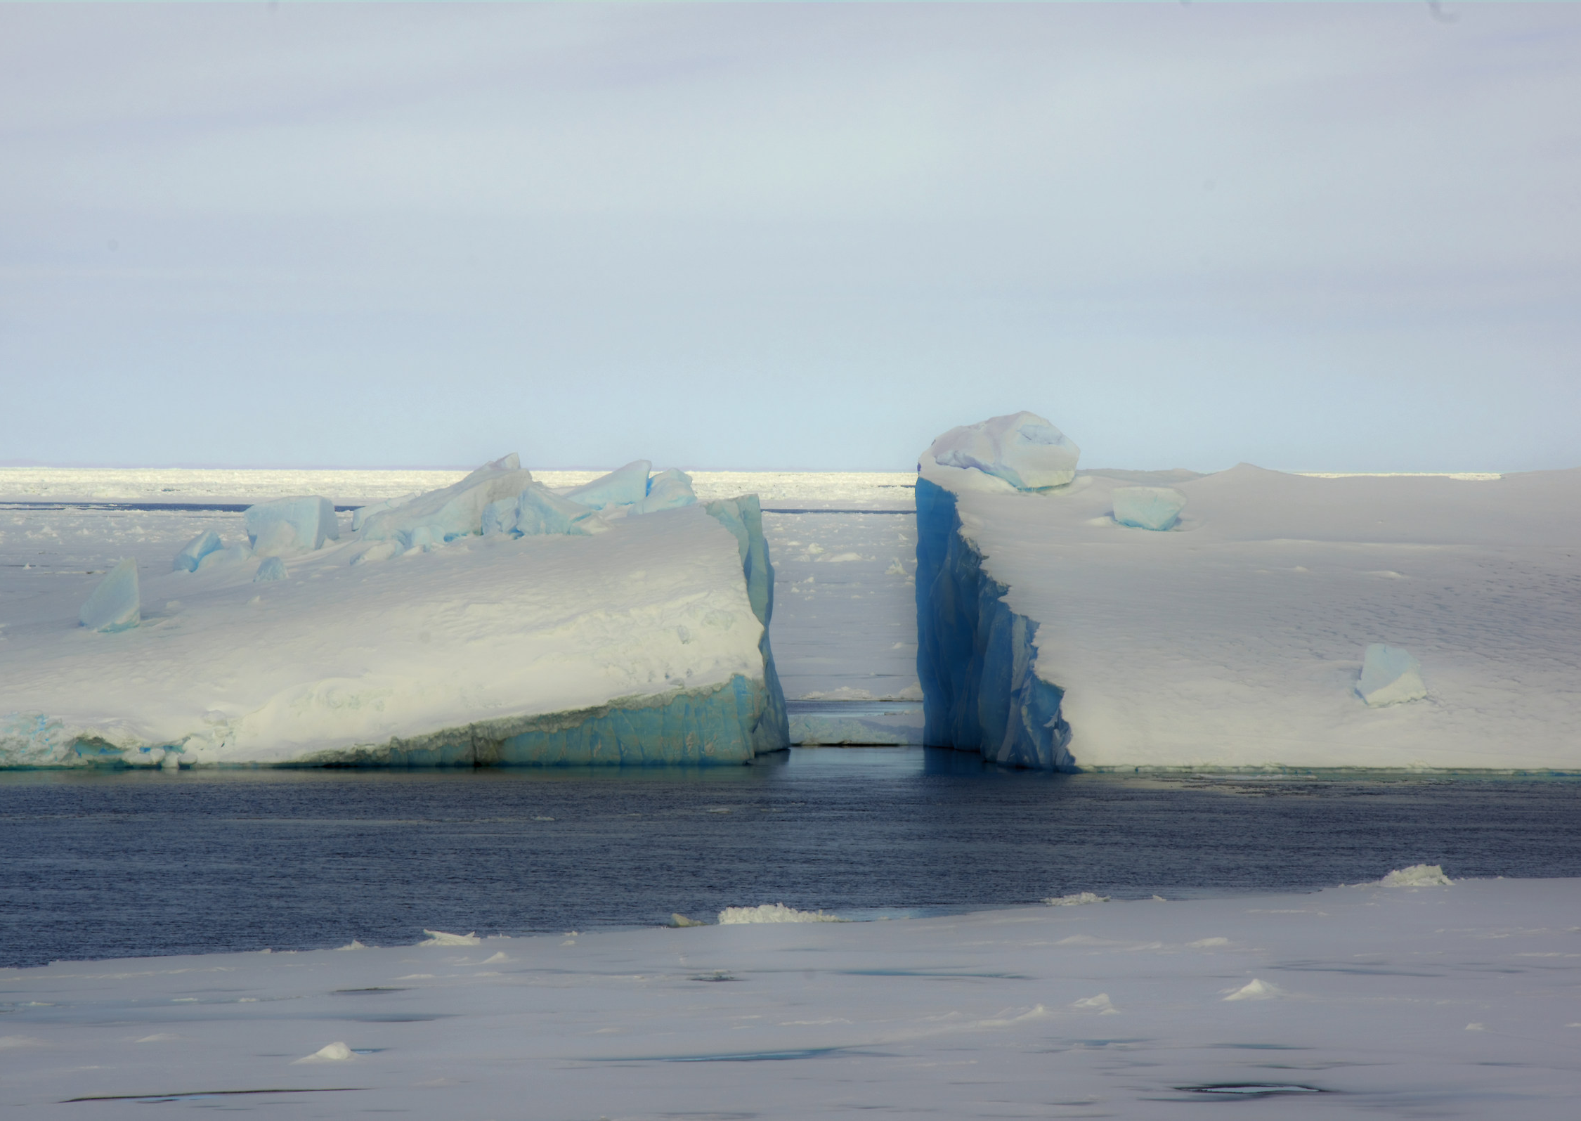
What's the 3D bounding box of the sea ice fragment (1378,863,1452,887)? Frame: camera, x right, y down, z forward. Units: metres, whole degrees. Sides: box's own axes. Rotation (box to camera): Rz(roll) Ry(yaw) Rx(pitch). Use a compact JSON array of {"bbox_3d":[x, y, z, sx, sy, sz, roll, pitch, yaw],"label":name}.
[{"bbox_3d":[22.502,11.344,430.000,2.700,0.820,1.700,0,1,0],"label":"sea ice fragment"}]

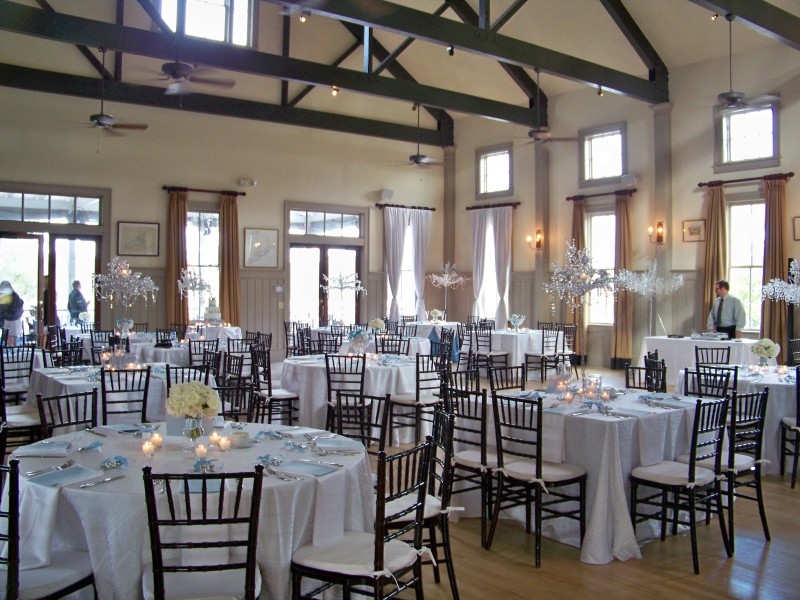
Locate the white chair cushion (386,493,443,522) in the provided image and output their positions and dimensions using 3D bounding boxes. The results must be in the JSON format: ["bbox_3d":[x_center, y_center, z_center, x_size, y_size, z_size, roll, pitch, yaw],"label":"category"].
[{"bbox_3d":[-0.015,0.991,3.636,0.389,0.051,0.389,0,1,-9],"label":"white chair cushion"}]

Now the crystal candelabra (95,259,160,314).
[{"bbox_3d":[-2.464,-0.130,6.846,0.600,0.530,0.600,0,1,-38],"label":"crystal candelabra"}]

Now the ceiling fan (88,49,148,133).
[{"bbox_3d":[-3.949,-2.794,10.120,1.313,1.071,1.313,-1,1,-38],"label":"ceiling fan"}]

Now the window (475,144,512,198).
[{"bbox_3d":[2.043,-2.772,16.520,0.120,1.130,1.090,-1,1,-40],"label":"window"}]

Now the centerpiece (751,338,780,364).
[{"bbox_3d":[3.354,0.488,6.989,0.273,0.283,0.273,0,1,26],"label":"centerpiece"}]

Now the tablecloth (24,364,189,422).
[{"bbox_3d":[-2.463,1.033,6.841,1.340,0.770,1.340,0,1,-38],"label":"tablecloth"}]

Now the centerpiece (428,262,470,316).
[{"bbox_3d":[1.075,-0.211,16.900,0.950,1.250,0.950,0,1,0],"label":"centerpiece"}]

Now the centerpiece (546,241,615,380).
[{"bbox_3d":[1.251,0.157,5.290,0.520,1.120,0.520,0,1,-38],"label":"centerpiece"}]

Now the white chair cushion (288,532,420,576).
[{"bbox_3d":[-0.183,0.991,3.004,0.400,0.055,0.385,1,1,36],"label":"white chair cushion"}]

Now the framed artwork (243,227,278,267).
[{"bbox_3d":[-2.702,-1.010,14.900,0.750,0.760,0.040,-1,1,-40],"label":"framed artwork"}]

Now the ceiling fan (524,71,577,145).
[{"bbox_3d":[2.014,-2.831,11.130,1.300,1.120,1.300,-1,1,-40],"label":"ceiling fan"}]

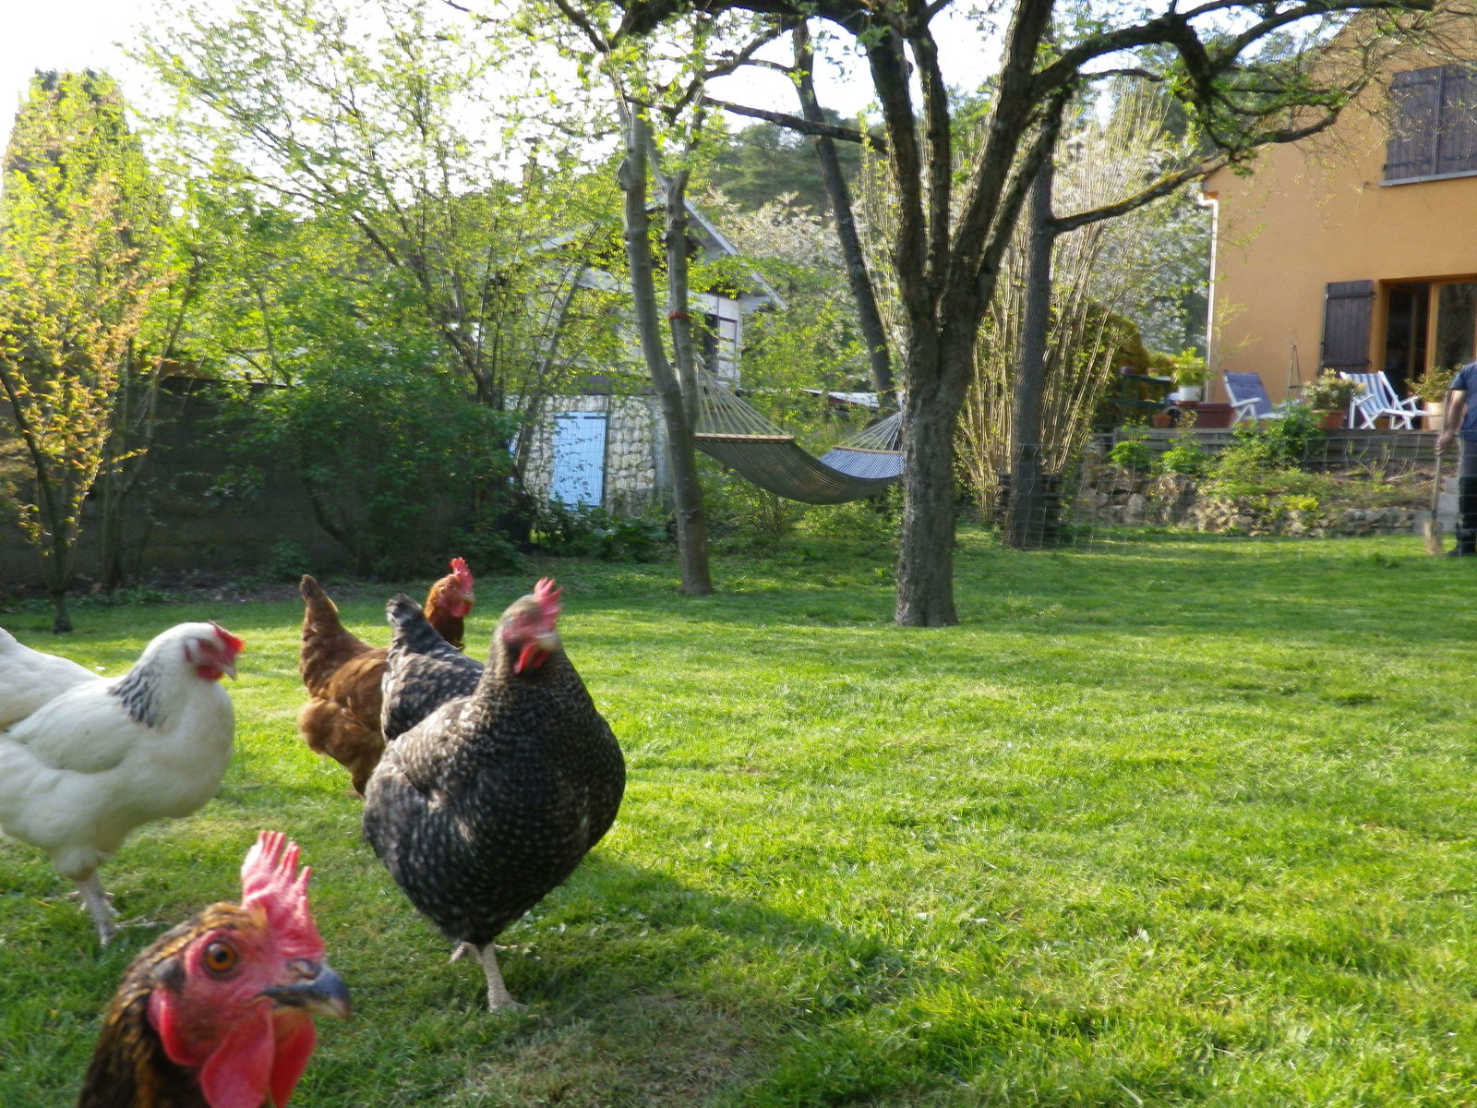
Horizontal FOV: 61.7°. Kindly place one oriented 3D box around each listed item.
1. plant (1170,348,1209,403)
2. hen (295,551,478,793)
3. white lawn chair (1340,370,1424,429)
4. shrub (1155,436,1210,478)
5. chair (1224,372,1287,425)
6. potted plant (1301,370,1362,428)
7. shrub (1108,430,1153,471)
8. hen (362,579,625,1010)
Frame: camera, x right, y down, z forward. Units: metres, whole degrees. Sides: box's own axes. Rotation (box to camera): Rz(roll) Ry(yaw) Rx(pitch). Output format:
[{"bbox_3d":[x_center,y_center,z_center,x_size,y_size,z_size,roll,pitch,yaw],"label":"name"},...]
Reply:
[{"bbox_3d":[5.732,-2.269,15.700,0.500,0.690,0.500,3,4,23],"label":"plant"},{"bbox_3d":[-0.530,0.217,1.930,0.360,0.420,0.200,-3,5,-42],"label":"hen"},{"bbox_3d":[8.163,-1.911,15.700,0.620,0.870,0.880,0,4,-12],"label":"white lawn chair"},{"bbox_3d":[4.877,-1.065,13.600,0.600,0.480,0.550,3,4,23],"label":"shrub"},{"bbox_3d":[6.752,-1.947,16.000,0.620,0.870,0.880,0,4,-21],"label":"chair"},{"bbox_3d":[7.026,-1.816,14.700,0.700,0.740,0.680,3,4,23],"label":"potted plant"},{"bbox_3d":[4.382,-1.145,13.800,0.500,0.470,0.480,3,4,23],"label":"shrub"},{"bbox_3d":[-0.276,0.250,1.350,0.230,0.445,0.380,-2,5,-41],"label":"hen"}]

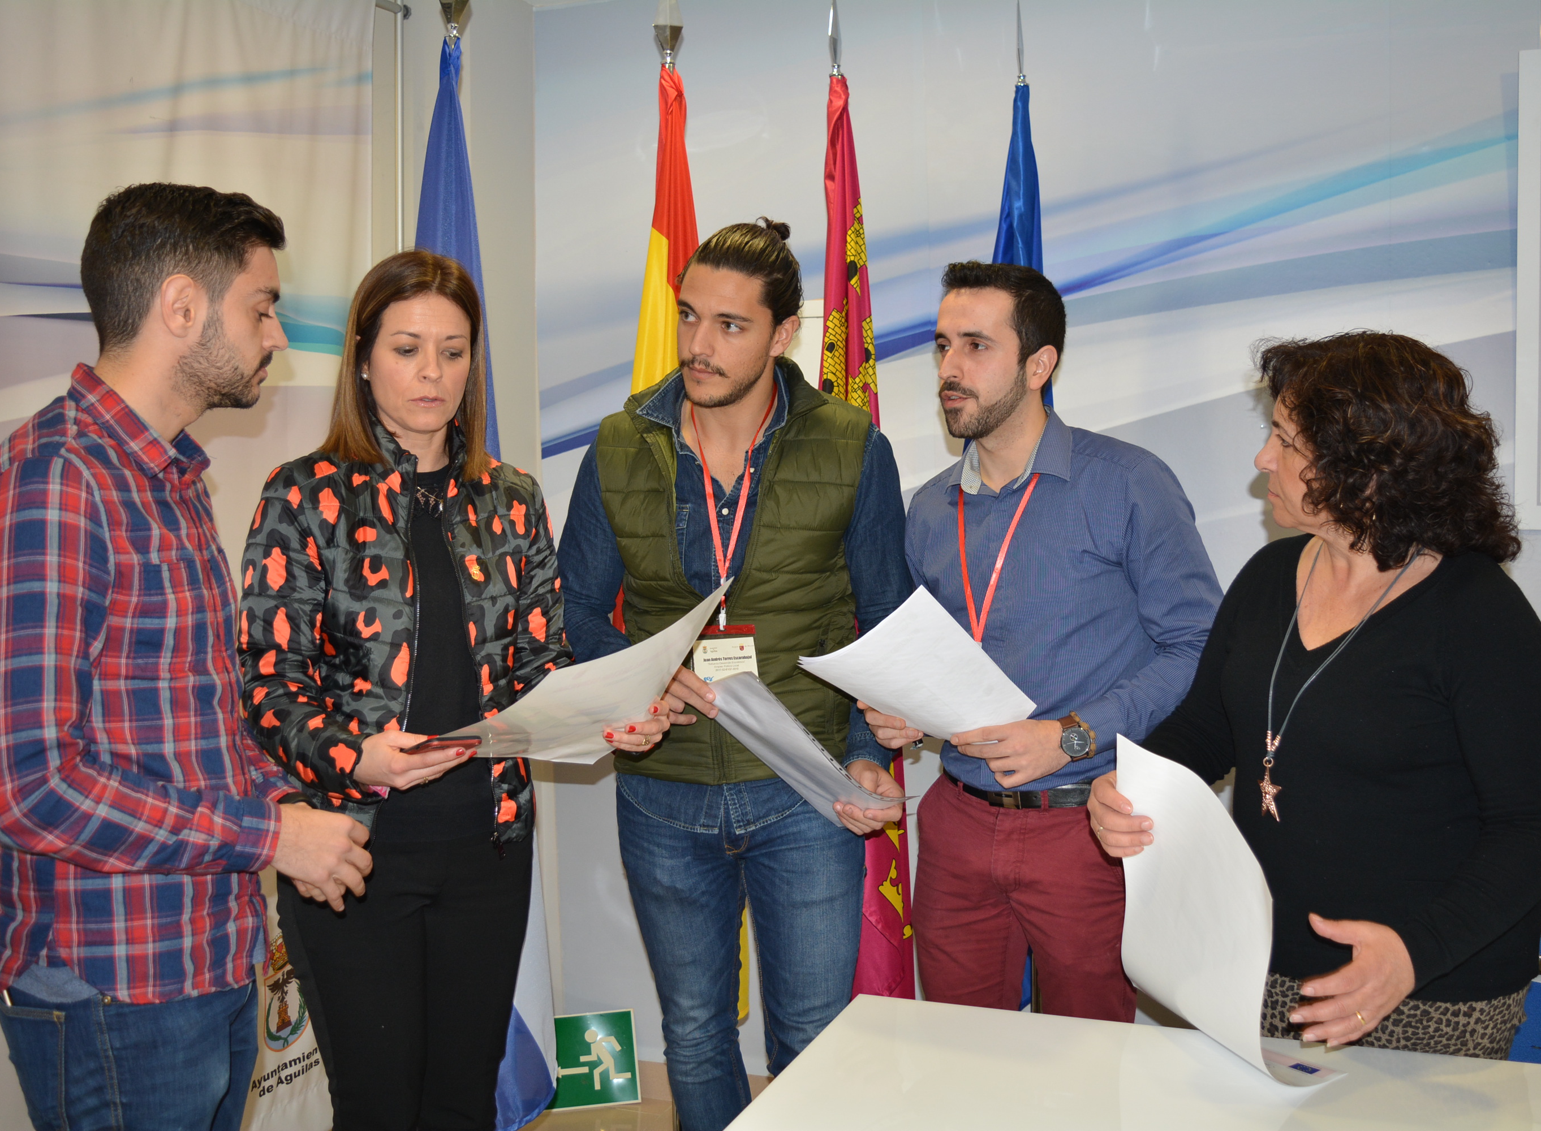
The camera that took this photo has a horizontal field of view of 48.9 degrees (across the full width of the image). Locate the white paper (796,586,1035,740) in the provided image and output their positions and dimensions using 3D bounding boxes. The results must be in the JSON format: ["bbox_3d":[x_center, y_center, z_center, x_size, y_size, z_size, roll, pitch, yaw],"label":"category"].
[{"bbox_3d":[0.177,0.130,2.070,0.200,0.060,0.280,-31,-43,12],"label":"white paper"}]

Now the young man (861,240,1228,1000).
[{"bbox_3d":[0.342,0.444,2.345,0.510,1.760,0.480,2,4,37],"label":"young man"}]

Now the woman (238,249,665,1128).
[{"bbox_3d":[-0.420,0.477,2.132,0.470,1.730,0.520,-2,4,-28],"label":"woman"}]

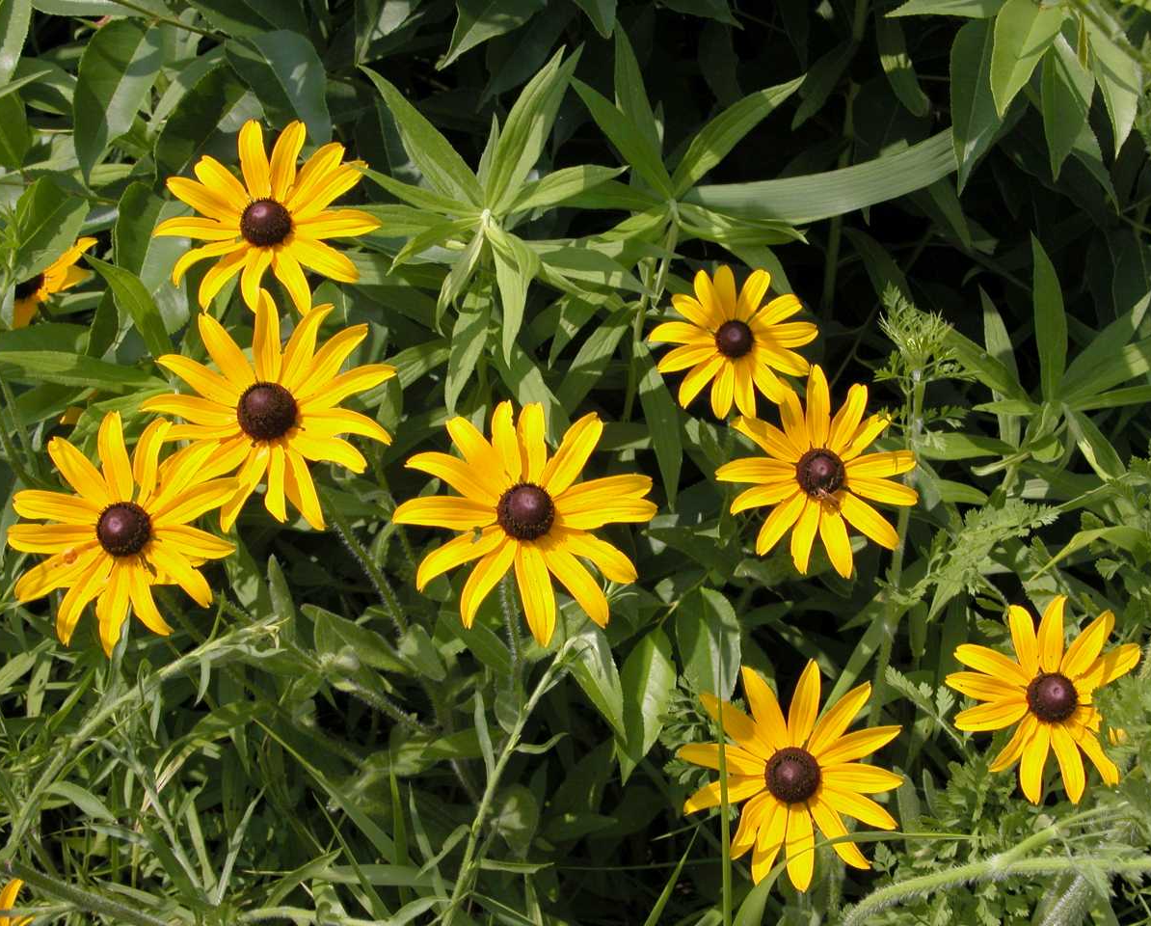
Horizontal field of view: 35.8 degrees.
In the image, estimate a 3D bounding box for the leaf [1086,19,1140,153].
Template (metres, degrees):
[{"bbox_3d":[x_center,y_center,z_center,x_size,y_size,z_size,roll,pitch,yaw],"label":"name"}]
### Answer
[{"bbox_3d":[0.204,-0.144,0.680,0.019,0.055,0.012,-8,0,18],"label":"leaf"}]

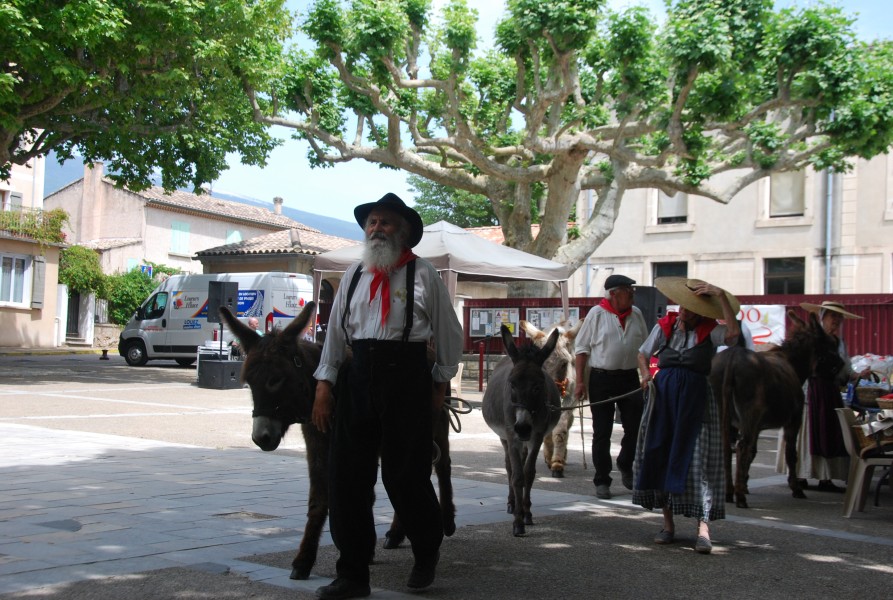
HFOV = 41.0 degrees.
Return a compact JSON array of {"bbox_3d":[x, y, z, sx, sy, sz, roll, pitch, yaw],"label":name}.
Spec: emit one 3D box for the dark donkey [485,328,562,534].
[{"bbox_3d":[0.491,0.806,7.776,0.510,1.280,1.620,2,-2,2],"label":"dark donkey"}]

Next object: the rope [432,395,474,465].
[{"bbox_3d":[0.028,0.604,5.520,0.200,0.310,0.160,2,-2,-12],"label":"rope"}]

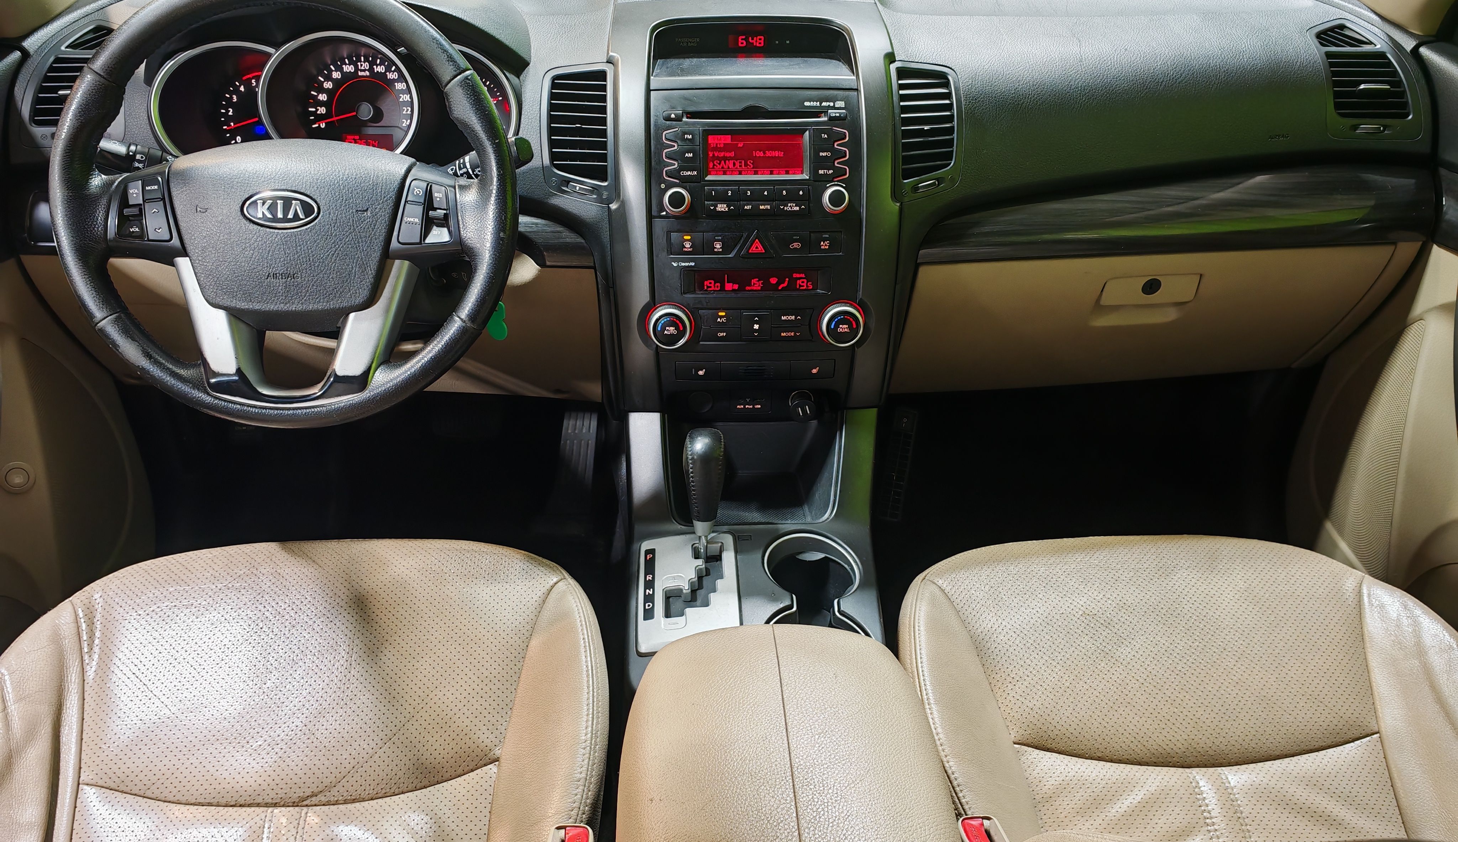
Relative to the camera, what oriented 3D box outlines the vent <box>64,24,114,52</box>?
[{"bbox_3d":[-0.642,-0.388,1.160,0.068,0.032,0.030,-5,4,-10],"label":"vent"}]

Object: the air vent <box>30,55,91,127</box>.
[{"bbox_3d":[-0.654,-0.331,1.141,0.092,0.072,0.040,-5,14,-10],"label":"air vent"}]

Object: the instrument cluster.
[{"bbox_3d":[-0.390,-0.313,1.145,0.358,0.150,0.080,-1,9,-3],"label":"instrument cluster"}]

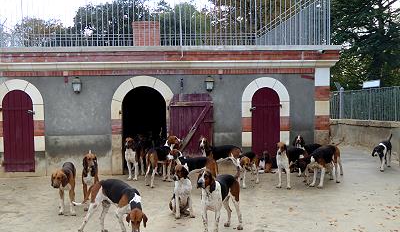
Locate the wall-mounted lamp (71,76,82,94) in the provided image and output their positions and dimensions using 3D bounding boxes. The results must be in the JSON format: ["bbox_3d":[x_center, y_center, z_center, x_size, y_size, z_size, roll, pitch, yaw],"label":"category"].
[{"bbox_3d":[-2.457,-0.608,7.495,0.193,0.339,0.220,-1,3,-3],"label":"wall-mounted lamp"}]

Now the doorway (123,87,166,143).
[{"bbox_3d":[-1.163,0.301,7.859,0.920,1.843,0.250,-1,3,-3],"label":"doorway"}]

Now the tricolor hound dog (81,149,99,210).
[{"bbox_3d":[-1.640,0.930,5.503,0.290,0.780,0.820,-1,3,-14],"label":"tricolor hound dog"}]

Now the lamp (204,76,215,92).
[{"bbox_3d":[0.206,-0.648,7.585,0.203,0.326,0.230,-1,2,-3],"label":"lamp"}]

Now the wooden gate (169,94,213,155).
[{"bbox_3d":[-0.164,0.330,7.658,0.870,1.589,0.090,-1,2,-3],"label":"wooden gate"}]

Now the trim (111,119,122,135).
[{"bbox_3d":[-1.717,0.232,7.705,0.225,0.325,0.120,-1,2,-3],"label":"trim"}]

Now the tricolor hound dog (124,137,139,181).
[{"bbox_3d":[-1.314,0.830,7.483,0.320,0.800,0.850,-1,2,7],"label":"tricolor hound dog"}]

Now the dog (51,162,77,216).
[{"bbox_3d":[-1.906,1.012,5.186,0.330,0.650,0.880,-1,3,-14],"label":"dog"}]

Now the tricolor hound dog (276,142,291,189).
[{"bbox_3d":[1.638,0.846,6.663,0.270,0.800,0.850,1,3,37],"label":"tricolor hound dog"}]

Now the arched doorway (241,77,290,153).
[{"bbox_3d":[1.392,0.186,7.933,1.037,2.006,0.200,-1,3,-3],"label":"arched doorway"}]

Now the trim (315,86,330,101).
[{"bbox_3d":[2.603,-0.482,7.942,0.337,0.289,0.150,-1,3,-3],"label":"trim"}]

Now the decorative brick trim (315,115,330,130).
[{"bbox_3d":[2.612,0.146,7.971,0.338,0.321,0.150,-1,3,-3],"label":"decorative brick trim"}]

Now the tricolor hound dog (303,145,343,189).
[{"bbox_3d":[2.219,0.880,6.632,0.980,0.720,0.280,-3,4,-42],"label":"tricolor hound dog"}]

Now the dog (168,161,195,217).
[{"bbox_3d":[-0.242,0.966,4.985,0.340,0.710,0.560,-1,2,-9],"label":"dog"}]

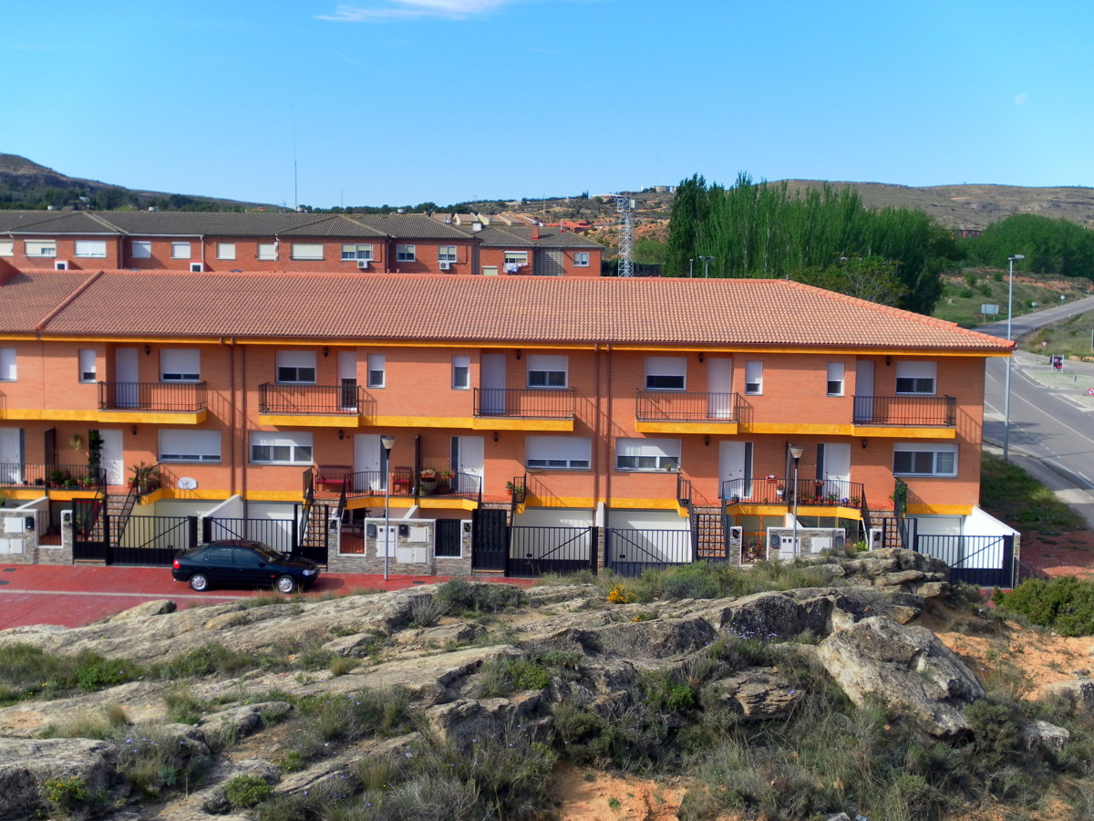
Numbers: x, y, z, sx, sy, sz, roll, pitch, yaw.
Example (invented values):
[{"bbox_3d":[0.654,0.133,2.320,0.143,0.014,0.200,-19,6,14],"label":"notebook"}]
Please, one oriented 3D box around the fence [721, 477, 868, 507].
[{"bbox_3d":[8.732,2.950,51.874,4.958,0.922,0.900,1,5,2],"label":"fence"}]

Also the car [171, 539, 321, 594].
[{"bbox_3d":[-9.464,4.862,45.878,4.556,1.420,1.750,1,5,2],"label":"car"}]

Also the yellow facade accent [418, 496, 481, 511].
[{"bbox_3d":[-3.559,3.409,52.429,2.189,0.355,0.600,1,5,2],"label":"yellow facade accent"}]

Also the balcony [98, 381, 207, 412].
[{"bbox_3d":[-14.362,-0.530,53.052,3.587,0.982,1.380,1,5,2],"label":"balcony"}]

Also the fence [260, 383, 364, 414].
[{"bbox_3d":[-8.505,-0.424,52.842,3.606,0.982,1.380,1,5,2],"label":"fence"}]

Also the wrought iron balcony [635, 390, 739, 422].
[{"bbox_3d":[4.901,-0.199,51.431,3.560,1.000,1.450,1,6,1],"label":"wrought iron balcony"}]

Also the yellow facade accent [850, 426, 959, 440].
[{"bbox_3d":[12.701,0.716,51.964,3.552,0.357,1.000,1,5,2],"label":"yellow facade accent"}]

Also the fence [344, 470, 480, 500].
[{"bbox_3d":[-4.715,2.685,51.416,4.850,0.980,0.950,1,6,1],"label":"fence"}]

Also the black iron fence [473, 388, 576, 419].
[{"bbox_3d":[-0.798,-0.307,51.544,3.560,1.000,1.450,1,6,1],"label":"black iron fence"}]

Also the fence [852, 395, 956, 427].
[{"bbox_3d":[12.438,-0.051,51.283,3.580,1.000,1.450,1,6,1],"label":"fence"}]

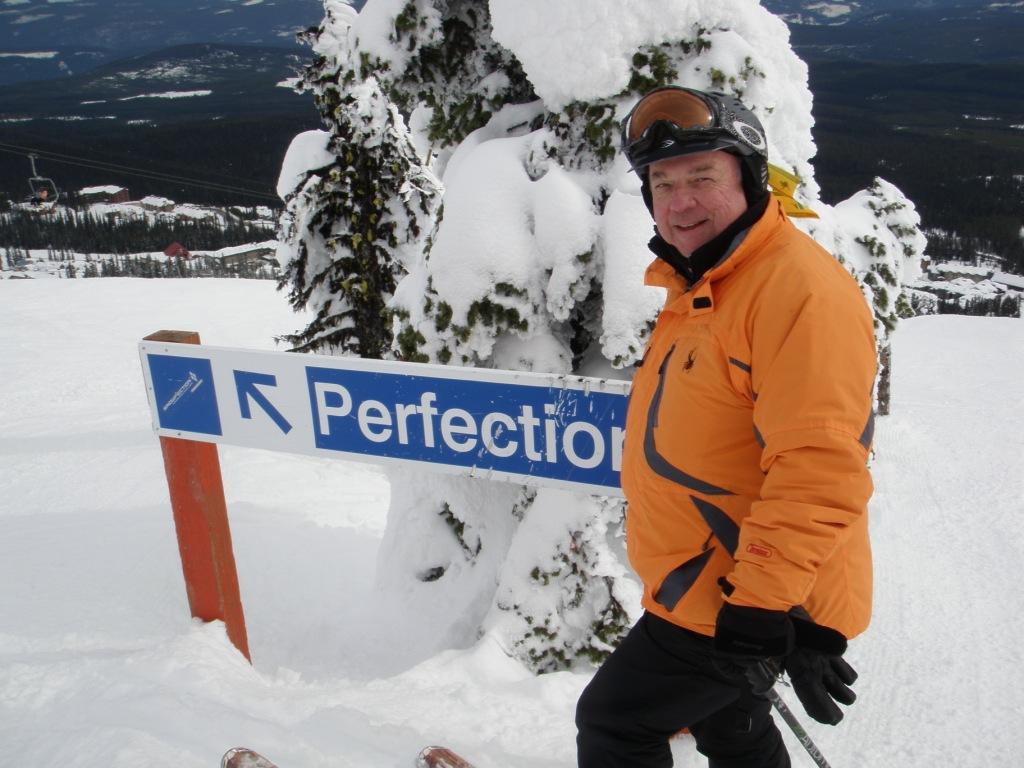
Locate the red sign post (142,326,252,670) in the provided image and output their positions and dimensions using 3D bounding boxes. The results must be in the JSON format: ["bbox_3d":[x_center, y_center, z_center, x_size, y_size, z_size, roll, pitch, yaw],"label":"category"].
[{"bbox_3d":[-0.963,0.374,3.462,0.131,1.085,0.091,5,21,25],"label":"red sign post"}]

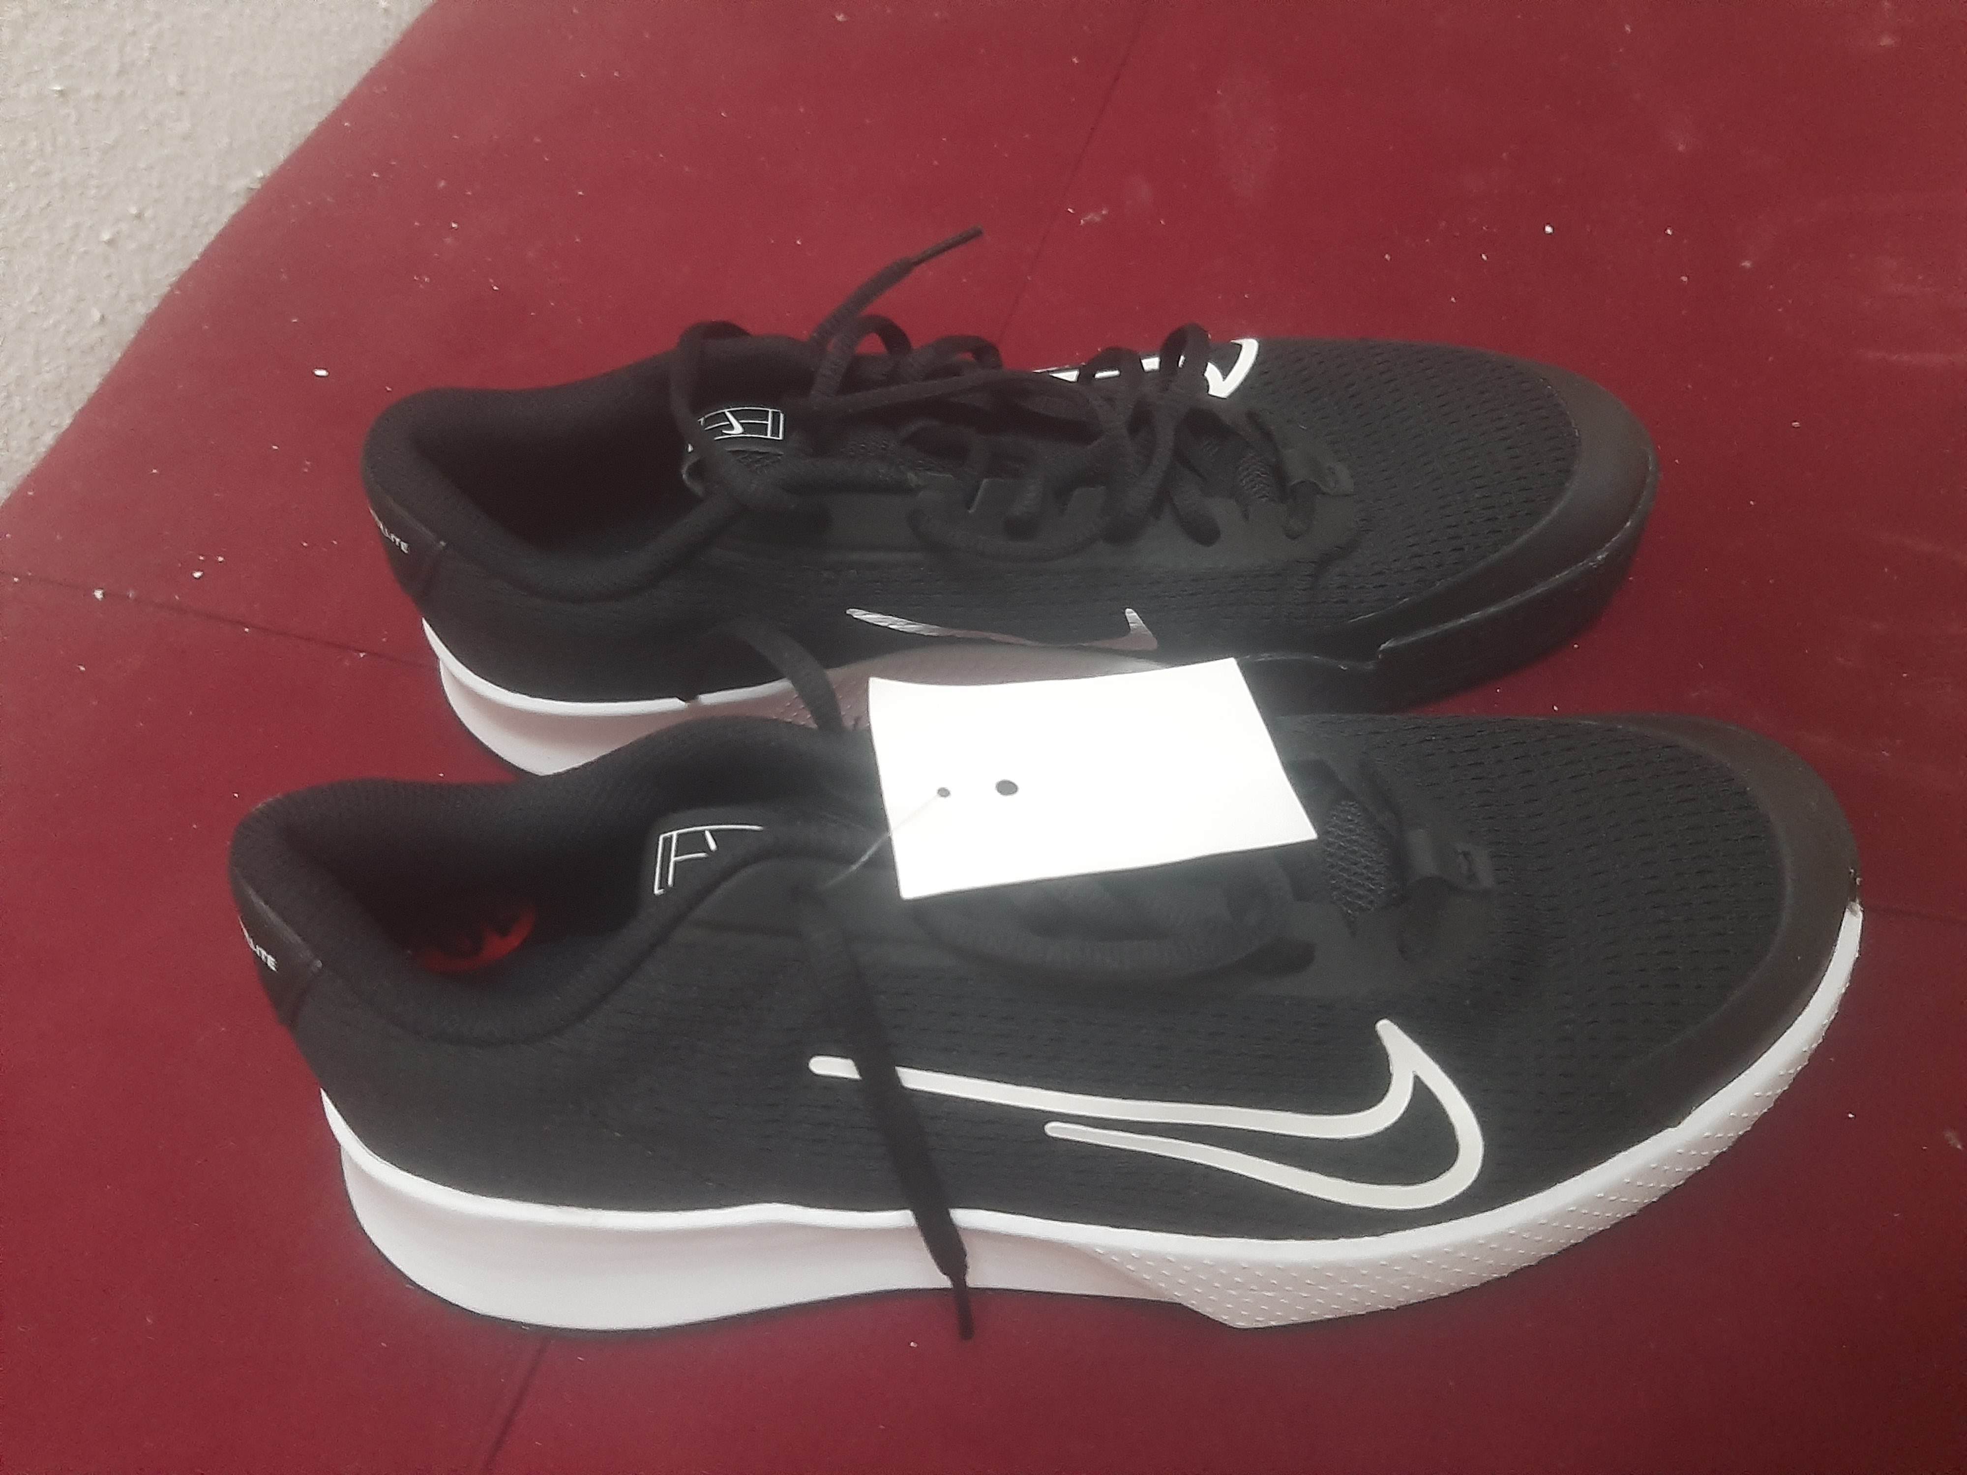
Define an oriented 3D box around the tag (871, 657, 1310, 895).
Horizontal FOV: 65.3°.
[{"bbox_3d":[0.017,0.005,0.258,0.067,0.004,0.046,-6,45,-9],"label":"tag"}]

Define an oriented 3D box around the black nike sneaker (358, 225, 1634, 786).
[{"bbox_3d":[0.018,-0.057,0.359,0.302,0.107,0.106,-5,60,-1],"label":"black nike sneaker"}]

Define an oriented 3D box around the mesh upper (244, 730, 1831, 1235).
[{"bbox_3d":[0.019,0.030,0.278,0.290,0.080,0.097,-4,44,-1],"label":"mesh upper"}]

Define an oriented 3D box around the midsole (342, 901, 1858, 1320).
[{"bbox_3d":[0.026,0.060,0.302,0.300,0.046,0.106,-4,44,-1],"label":"midsole"}]

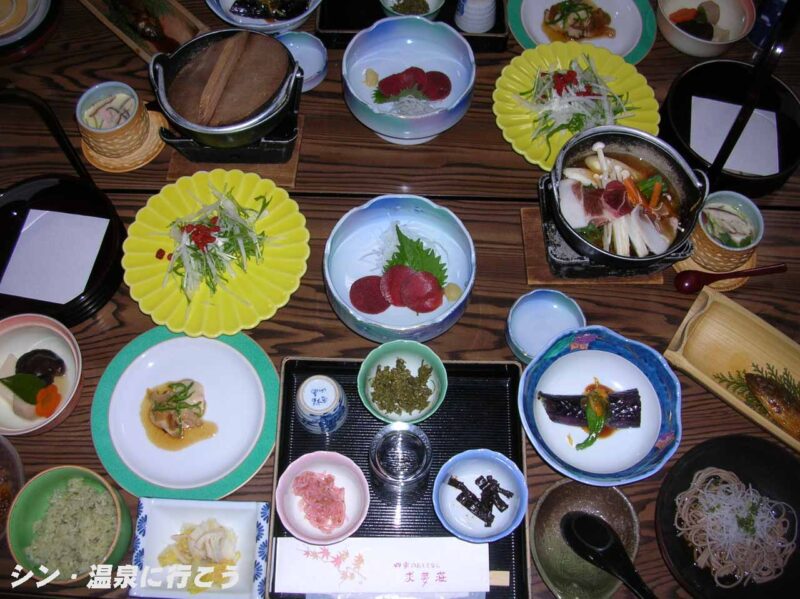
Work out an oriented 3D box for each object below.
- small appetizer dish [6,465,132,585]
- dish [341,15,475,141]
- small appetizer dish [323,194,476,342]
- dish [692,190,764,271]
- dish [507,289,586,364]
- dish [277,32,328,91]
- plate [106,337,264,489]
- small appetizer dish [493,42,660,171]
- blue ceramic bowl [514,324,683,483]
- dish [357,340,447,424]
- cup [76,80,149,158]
[{"bbox_3d":[-0.321,0.226,0.800,0.108,0.063,0.108,0,67,-1],"label":"small appetizer dish"},{"bbox_3d":[0.011,-0.278,1.049,0.168,0.075,0.168,1,64,-1],"label":"dish"},{"bbox_3d":[-0.001,-0.028,0.929,0.168,0.075,0.168,1,64,-1],"label":"small appetizer dish"},{"bbox_3d":[0.370,-0.076,0.930,0.074,0.061,0.074,0,67,-1],"label":"dish"},{"bbox_3d":[0.167,0.033,0.928,0.088,0.030,0.088,3,64,0],"label":"dish"},{"bbox_3d":[-0.140,-0.316,1.086,0.088,0.030,0.088,1,64,-1],"label":"dish"},{"bbox_3d":[-0.229,0.124,0.880,0.171,0.021,0.171,1,64,-1],"label":"plate"},{"bbox_3d":[0.227,-0.239,1.054,0.216,0.041,0.216,1,64,-1],"label":"small appetizer dish"},{"bbox_3d":[0.208,0.116,0.864,0.171,0.043,0.171,0,67,-1],"label":"blue ceramic bowl"},{"bbox_3d":[0.003,0.096,0.877,0.094,0.042,0.094,1,64,-1],"label":"dish"},{"bbox_3d":[-0.345,-0.215,0.981,0.074,0.061,0.074,0,67,-1],"label":"cup"}]

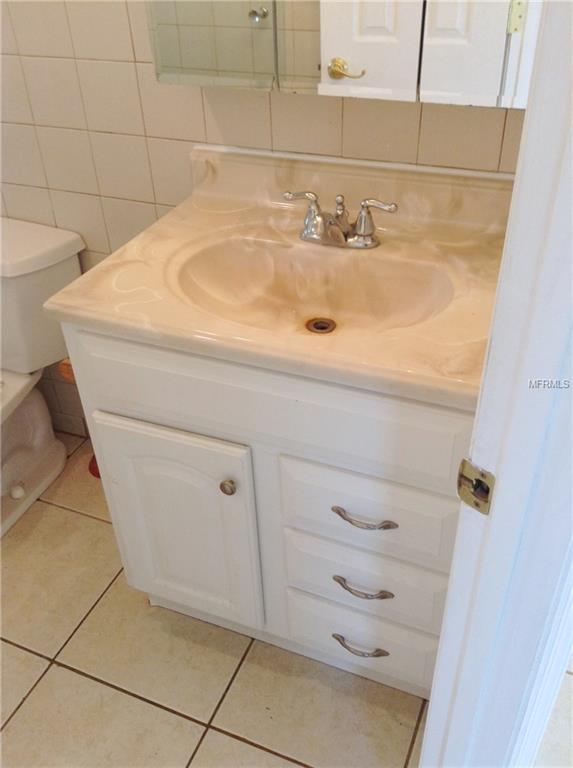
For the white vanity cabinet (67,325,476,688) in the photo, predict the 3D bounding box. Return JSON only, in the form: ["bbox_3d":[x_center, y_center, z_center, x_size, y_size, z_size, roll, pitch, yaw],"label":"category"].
[{"bbox_3d":[0.066,0.164,1.585,0.745,0.847,0.532,13,38,20],"label":"white vanity cabinet"}]

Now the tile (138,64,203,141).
[{"bbox_3d":[-0.241,-0.595,1.552,0.152,0.152,0.008,13,38,20],"label":"tile"}]

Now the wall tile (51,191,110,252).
[{"bbox_3d":[-0.515,-0.410,1.835,0.152,0.152,0.008,13,38,20],"label":"wall tile"}]

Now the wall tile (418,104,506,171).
[{"bbox_3d":[0.323,-0.467,1.346,0.152,0.152,0.008,13,38,20],"label":"wall tile"}]

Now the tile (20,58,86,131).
[{"bbox_3d":[-0.524,-0.659,1.656,0.152,0.152,0.008,13,38,20],"label":"tile"}]

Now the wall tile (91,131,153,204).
[{"bbox_3d":[-0.378,-0.502,1.694,0.152,0.152,0.008,13,38,20],"label":"wall tile"}]

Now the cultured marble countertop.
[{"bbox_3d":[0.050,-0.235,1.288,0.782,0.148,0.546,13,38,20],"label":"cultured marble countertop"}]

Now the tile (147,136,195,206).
[{"bbox_3d":[-0.237,-0.470,1.642,0.152,0.152,0.008,13,38,20],"label":"tile"}]

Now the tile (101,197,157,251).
[{"bbox_3d":[-0.374,-0.378,1.784,0.152,0.152,0.008,13,38,20],"label":"tile"}]

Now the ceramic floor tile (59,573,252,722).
[{"bbox_3d":[-0.269,0.571,1.768,0.406,0.009,0.406,13,38,20],"label":"ceramic floor tile"}]

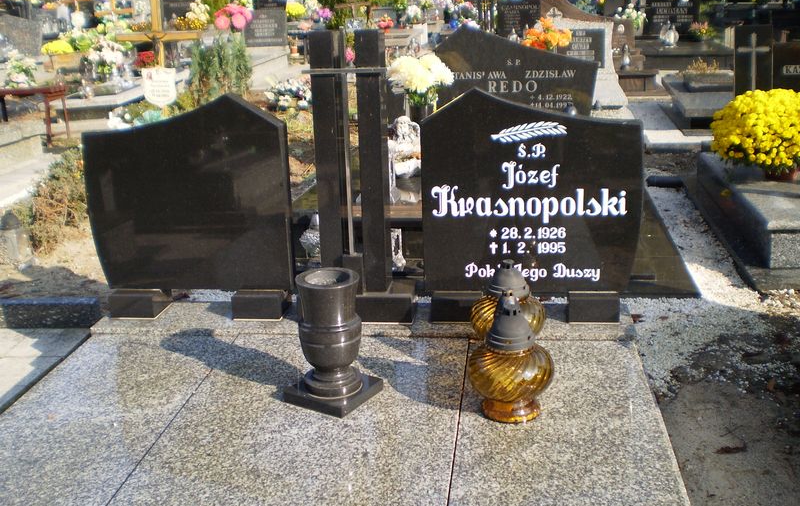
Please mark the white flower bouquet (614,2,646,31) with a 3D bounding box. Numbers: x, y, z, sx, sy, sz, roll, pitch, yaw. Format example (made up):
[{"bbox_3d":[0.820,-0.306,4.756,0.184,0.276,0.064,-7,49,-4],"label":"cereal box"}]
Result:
[{"bbox_3d":[3.131,-3.185,11.302,0.390,0.380,0.320,1,18,7],"label":"white flower bouquet"}]

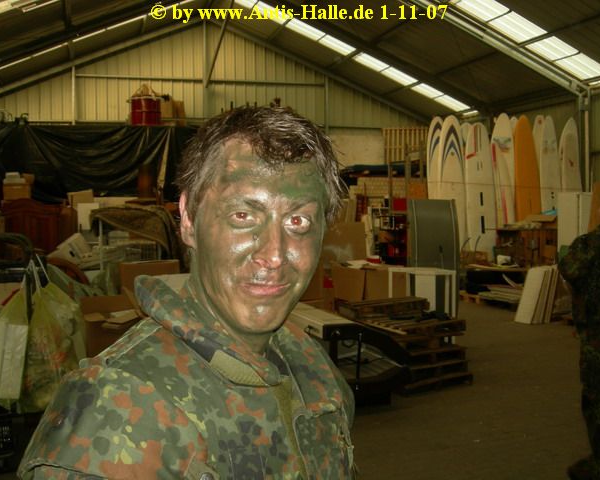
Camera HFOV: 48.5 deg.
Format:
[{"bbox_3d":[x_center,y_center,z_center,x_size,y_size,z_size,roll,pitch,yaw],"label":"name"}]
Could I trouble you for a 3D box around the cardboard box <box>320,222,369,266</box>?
[{"bbox_3d":[0.532,0.039,8.750,0.620,0.530,0.420,-1,4,-3],"label":"cardboard box"}]

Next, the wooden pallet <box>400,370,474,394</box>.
[{"bbox_3d":[0.899,1.227,6.301,0.800,0.125,1.200,-3,4,-32],"label":"wooden pallet"}]

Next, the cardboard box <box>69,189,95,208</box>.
[{"bbox_3d":[-2.760,-0.496,8.350,0.290,0.270,0.270,-2,4,-27],"label":"cardboard box"}]

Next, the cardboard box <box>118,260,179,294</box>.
[{"bbox_3d":[-1.176,0.324,5.200,0.460,0.340,0.360,-2,4,-21],"label":"cardboard box"}]

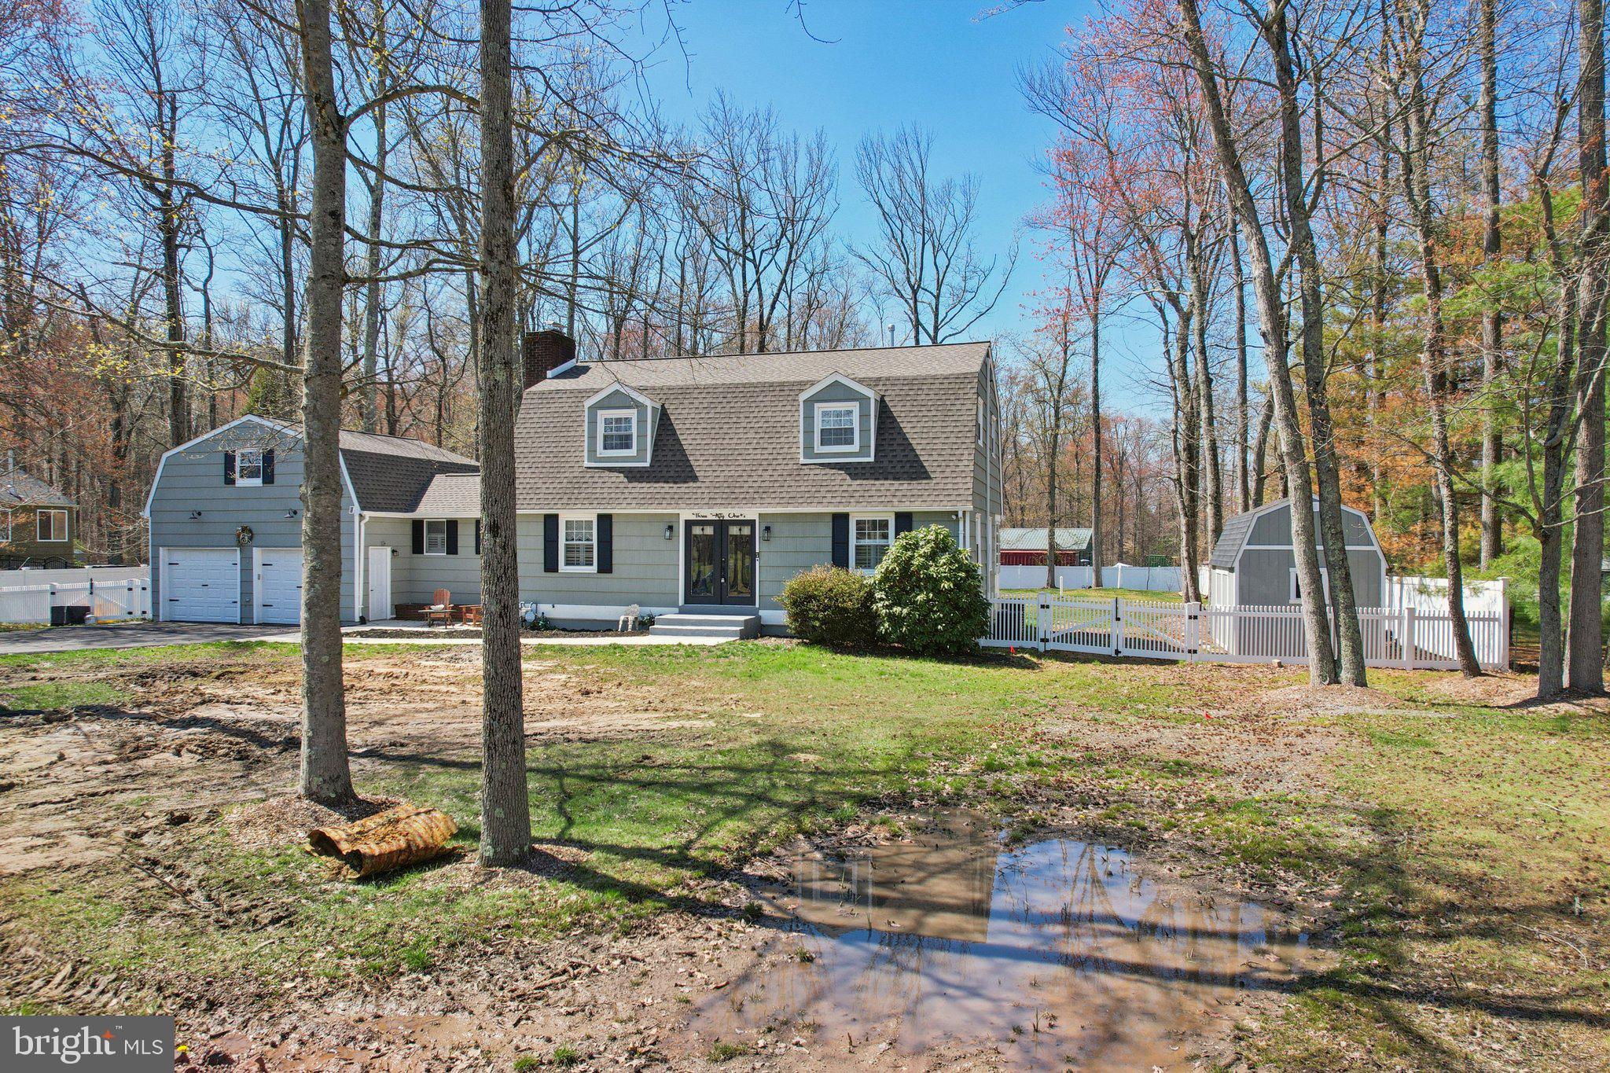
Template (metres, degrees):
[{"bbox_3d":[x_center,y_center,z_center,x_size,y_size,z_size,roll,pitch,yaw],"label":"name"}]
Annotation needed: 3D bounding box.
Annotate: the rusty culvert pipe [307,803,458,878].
[{"bbox_3d":[-3.660,2.585,8.500,0.780,0.310,0.980,0,0,28],"label":"rusty culvert pipe"}]

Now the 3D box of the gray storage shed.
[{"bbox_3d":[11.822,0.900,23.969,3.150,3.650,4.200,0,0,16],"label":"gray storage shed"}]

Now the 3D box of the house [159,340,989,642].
[{"bbox_3d":[-7.274,-1.732,29.990,25.500,8.750,9.400,0,0,16],"label":"house"}]

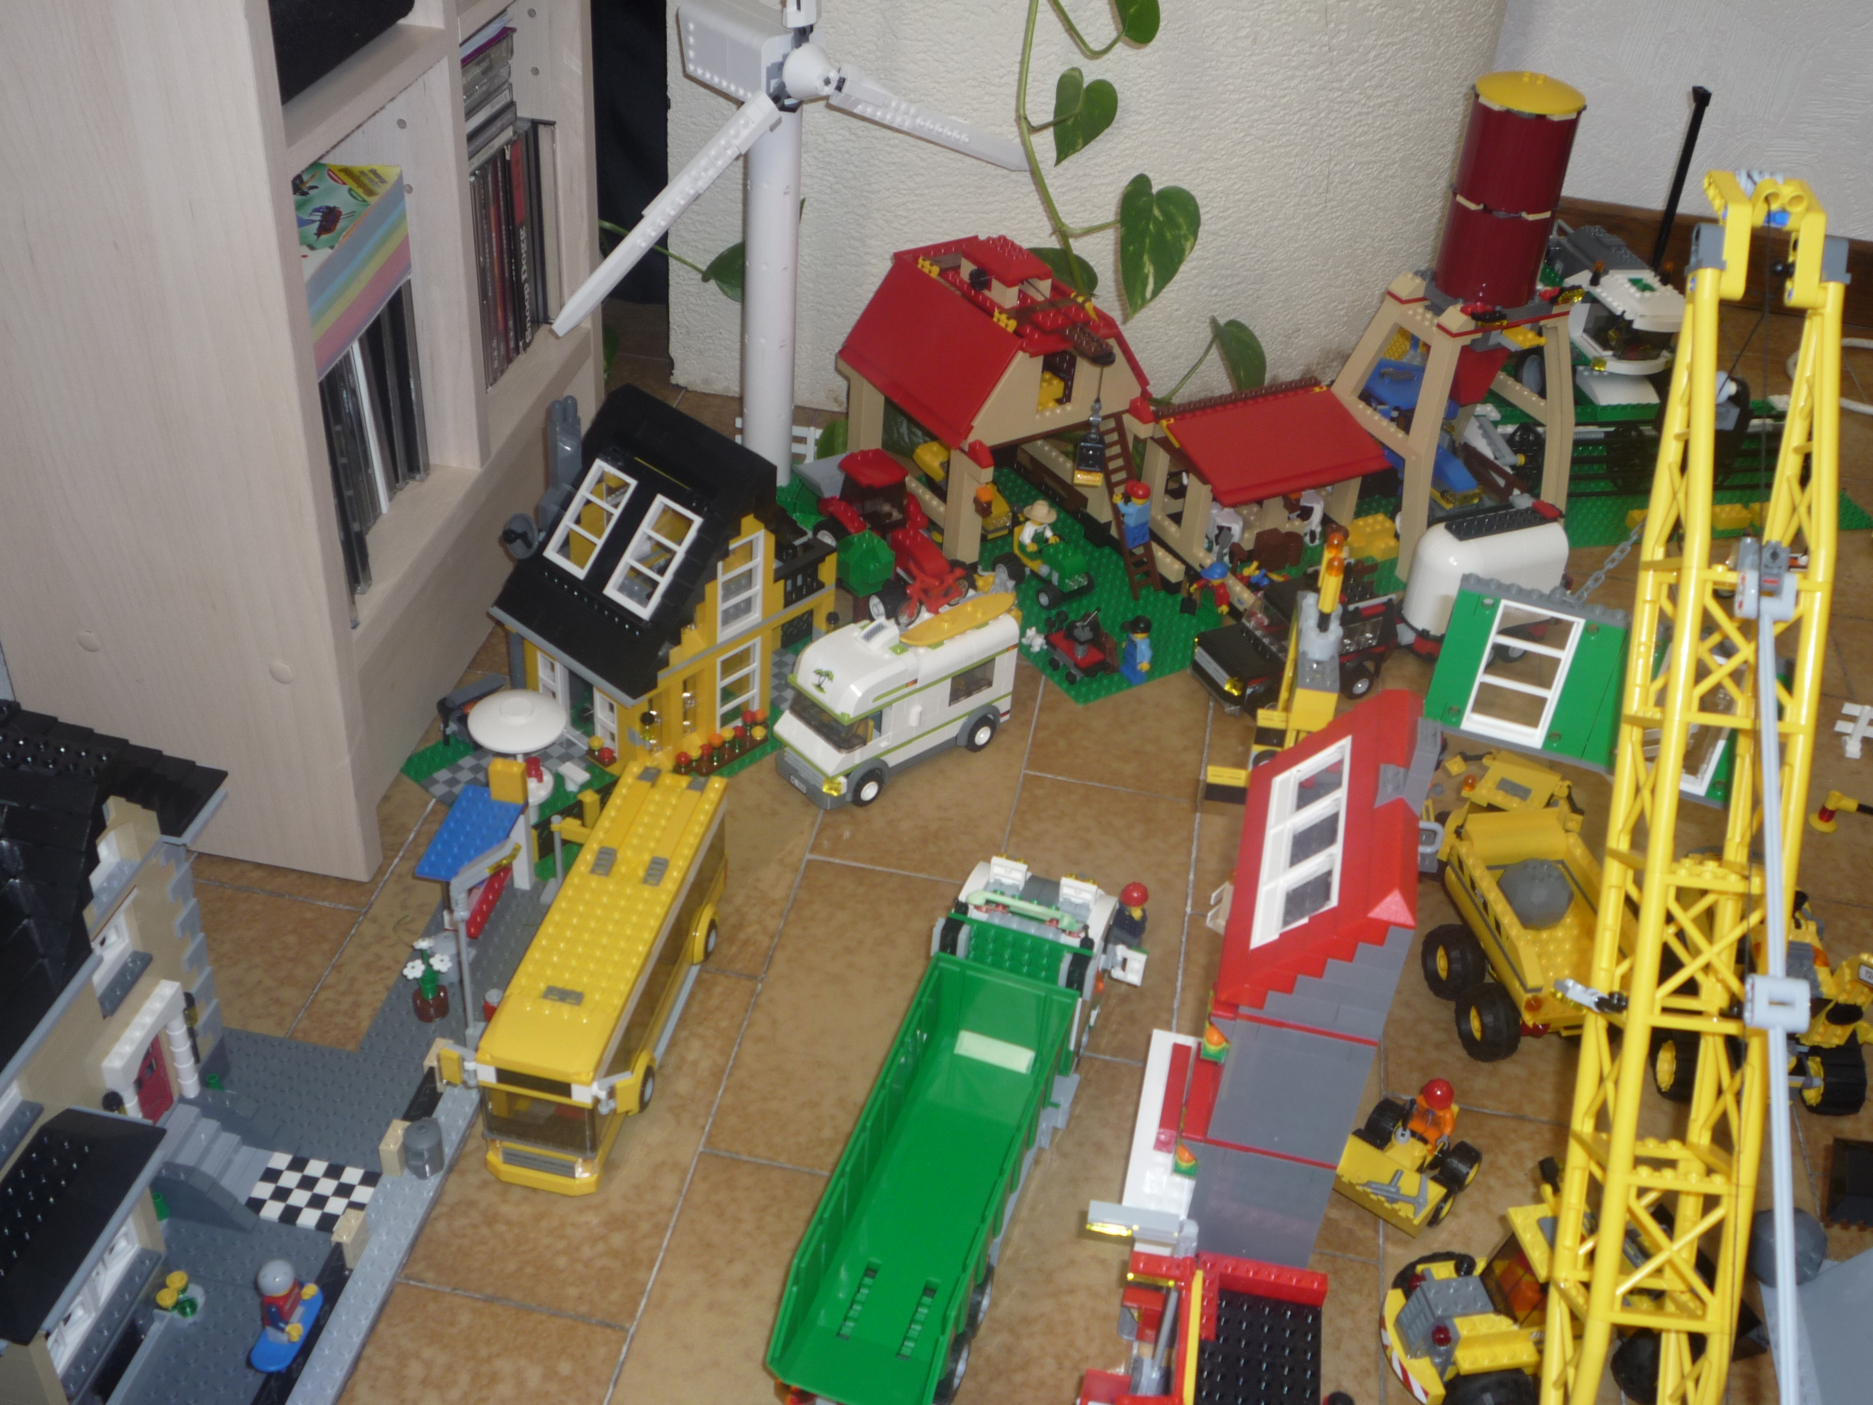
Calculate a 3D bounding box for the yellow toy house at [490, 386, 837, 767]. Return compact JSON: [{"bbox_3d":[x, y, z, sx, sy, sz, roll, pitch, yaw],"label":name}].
[{"bbox_3d":[-0.142,-0.072,1.046,0.125,0.184,0.166,31,44,30],"label":"yellow toy house"}]

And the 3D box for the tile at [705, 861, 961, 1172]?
[{"bbox_3d":[-0.037,0.148,0.927,0.098,0.008,0.199,10,37,6],"label":"tile"}]

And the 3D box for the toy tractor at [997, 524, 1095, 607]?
[{"bbox_3d":[0.070,-0.087,1.213,0.043,0.038,0.058,-26,47,-34],"label":"toy tractor"}]

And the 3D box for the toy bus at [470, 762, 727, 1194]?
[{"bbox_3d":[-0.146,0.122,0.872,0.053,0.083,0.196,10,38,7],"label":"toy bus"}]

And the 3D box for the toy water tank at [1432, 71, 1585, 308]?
[{"bbox_3d":[0.344,-0.312,1.173,0.065,0.132,0.065,-15,42,-25],"label":"toy water tank"}]

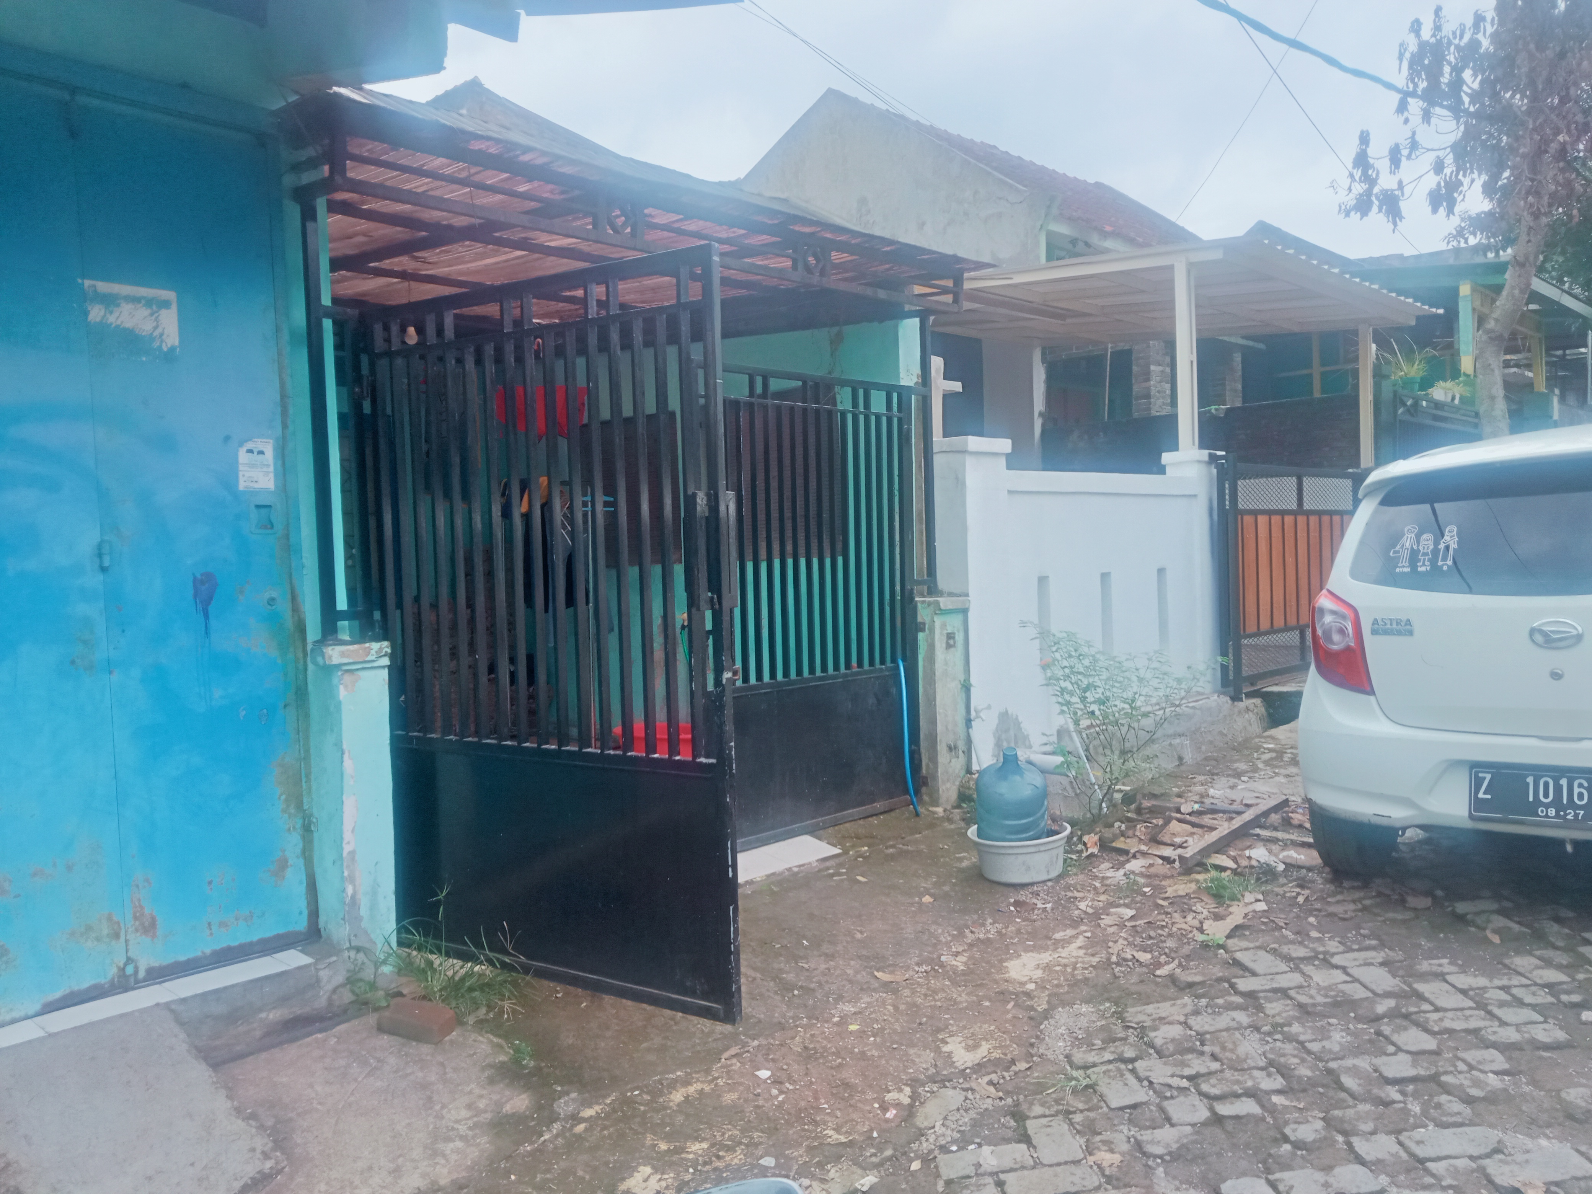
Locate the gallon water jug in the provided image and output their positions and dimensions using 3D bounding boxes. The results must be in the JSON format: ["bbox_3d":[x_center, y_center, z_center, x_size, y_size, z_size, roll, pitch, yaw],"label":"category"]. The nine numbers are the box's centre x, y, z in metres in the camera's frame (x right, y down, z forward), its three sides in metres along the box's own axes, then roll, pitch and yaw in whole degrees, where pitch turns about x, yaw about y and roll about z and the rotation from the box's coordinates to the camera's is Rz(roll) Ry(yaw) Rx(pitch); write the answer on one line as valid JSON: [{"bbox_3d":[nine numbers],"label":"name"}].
[{"bbox_3d":[0.810,0.798,4.820,0.266,0.470,0.266,-1,3,9],"label":"gallon water jug"}]

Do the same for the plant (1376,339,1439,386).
[{"bbox_3d":[5.708,-2.162,12.000,0.550,0.480,0.500,-1,3,26],"label":"plant"}]

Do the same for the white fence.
[{"bbox_3d":[1.701,-0.054,7.450,0.310,1.620,3.200,0,4,39],"label":"white fence"}]

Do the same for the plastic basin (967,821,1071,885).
[{"bbox_3d":[0.830,0.955,4.800,0.385,0.155,0.385,-1,3,10],"label":"plastic basin"}]

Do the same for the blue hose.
[{"bbox_3d":[0.510,0.627,5.800,0.110,0.710,0.100,-2,3,5],"label":"blue hose"}]

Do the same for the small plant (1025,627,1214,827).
[{"bbox_3d":[1.396,0.549,5.550,0.760,0.820,0.650,-1,3,14],"label":"small plant"}]

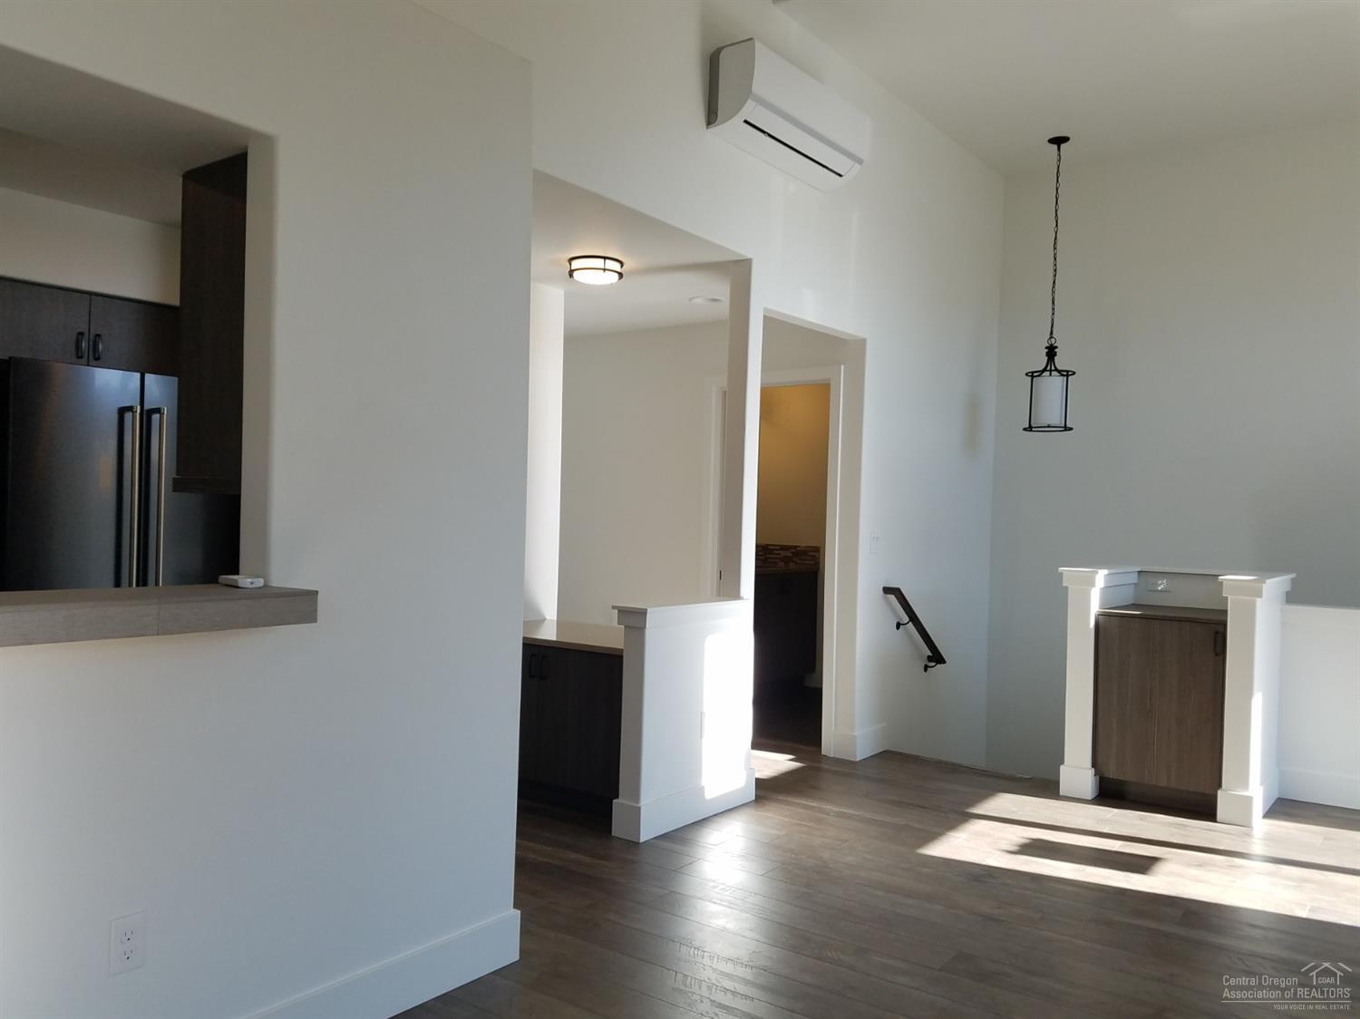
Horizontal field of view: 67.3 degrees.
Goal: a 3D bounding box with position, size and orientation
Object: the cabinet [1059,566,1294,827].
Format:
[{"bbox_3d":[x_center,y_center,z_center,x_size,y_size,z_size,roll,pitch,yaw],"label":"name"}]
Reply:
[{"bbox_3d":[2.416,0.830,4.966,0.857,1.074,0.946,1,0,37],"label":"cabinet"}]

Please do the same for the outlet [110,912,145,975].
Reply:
[{"bbox_3d":[-1.123,0.884,2.076,0.008,0.115,0.069,1,0,37],"label":"outlet"}]

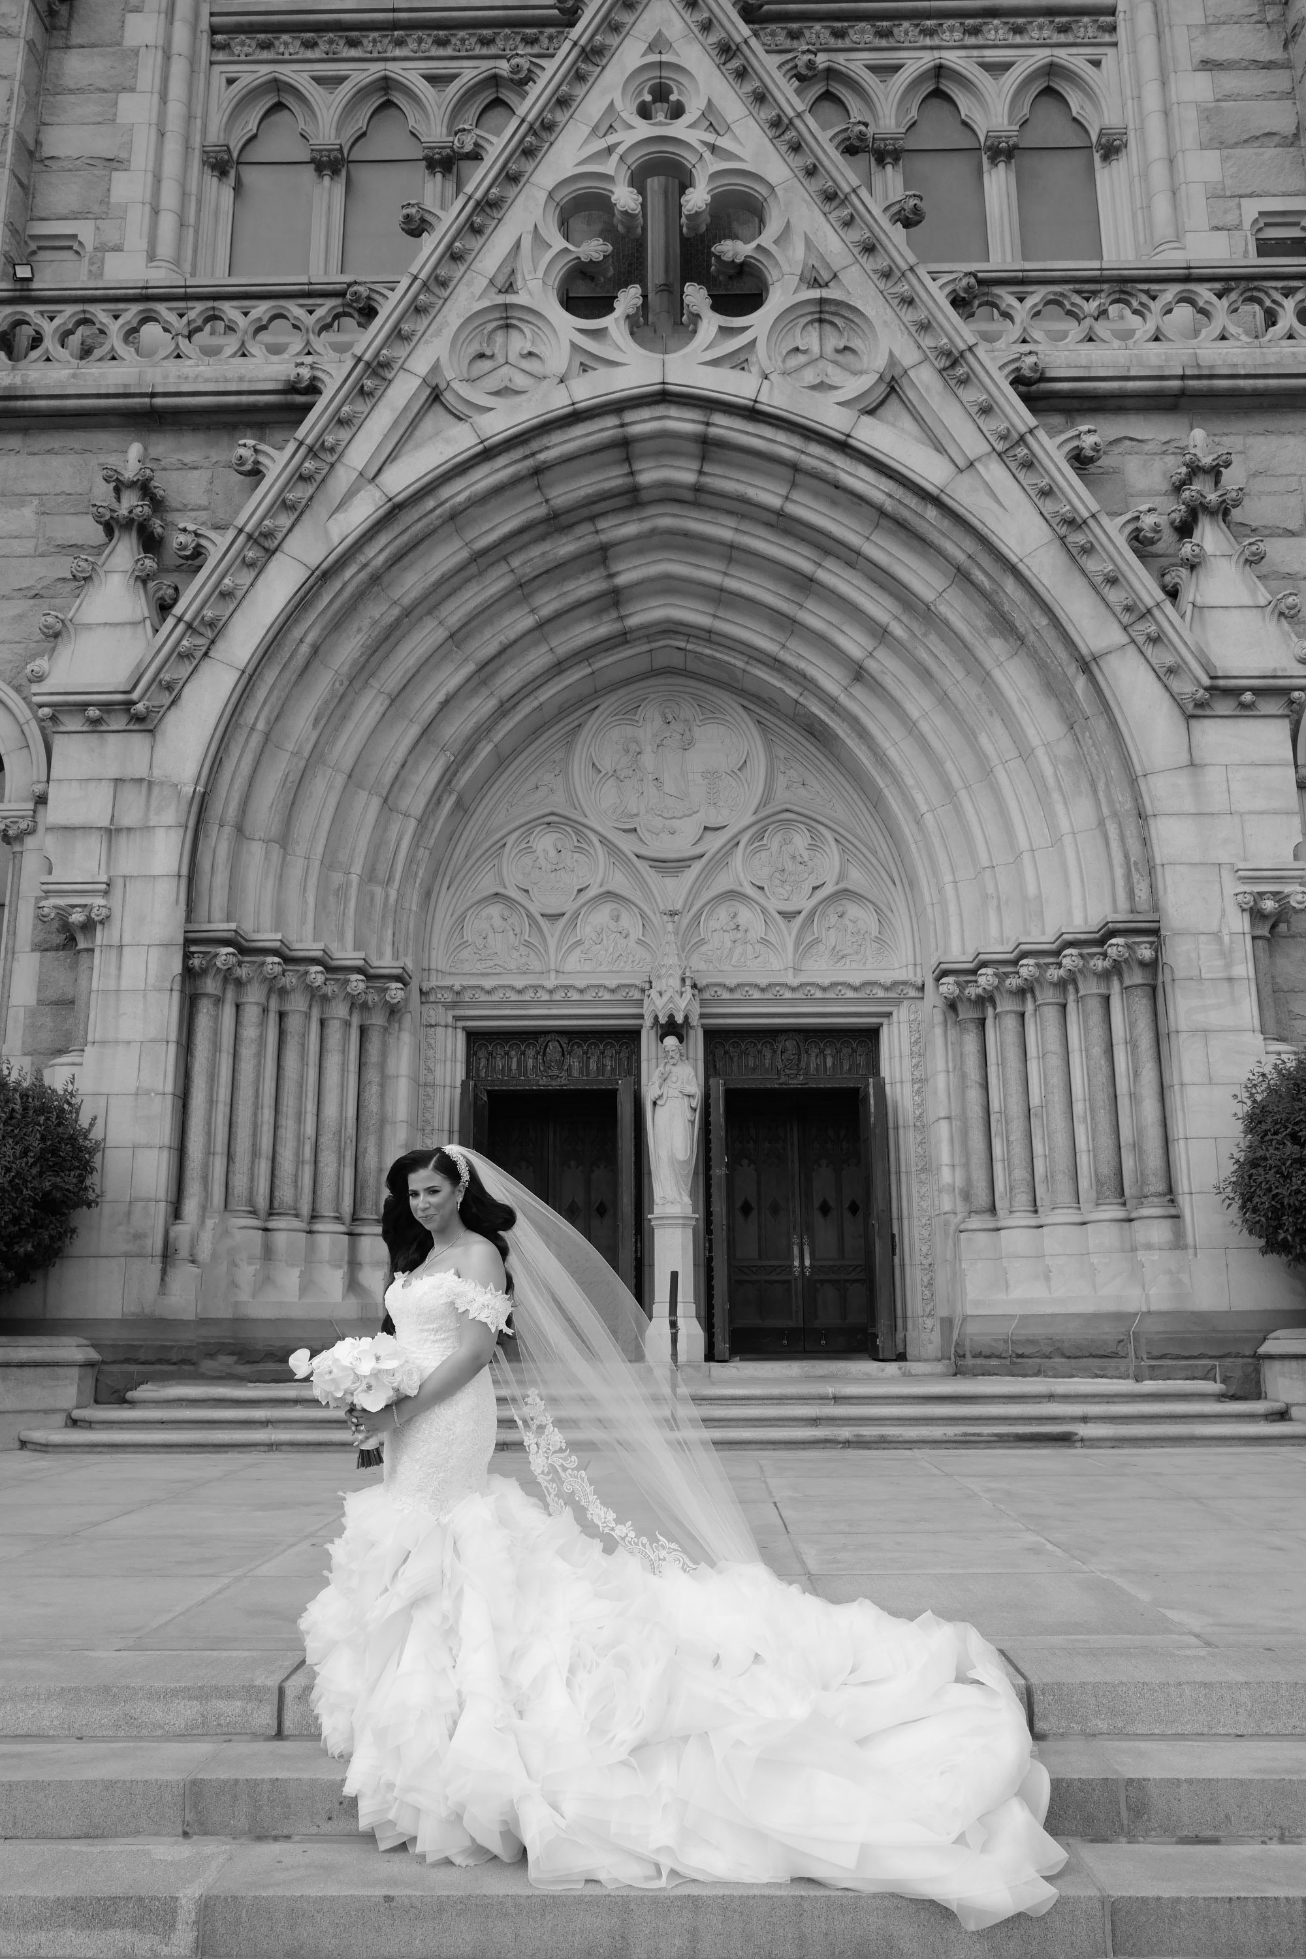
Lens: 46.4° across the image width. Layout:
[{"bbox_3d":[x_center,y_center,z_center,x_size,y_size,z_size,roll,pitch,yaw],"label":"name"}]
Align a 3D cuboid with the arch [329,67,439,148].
[{"bbox_3d":[-3.162,-10.219,18.046,1.300,1.118,0.320,-1,-14,1],"label":"arch"}]

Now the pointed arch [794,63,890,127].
[{"bbox_3d":[2.095,-10.254,17.952,1.320,1.112,0.320,-1,-14,1],"label":"pointed arch"}]

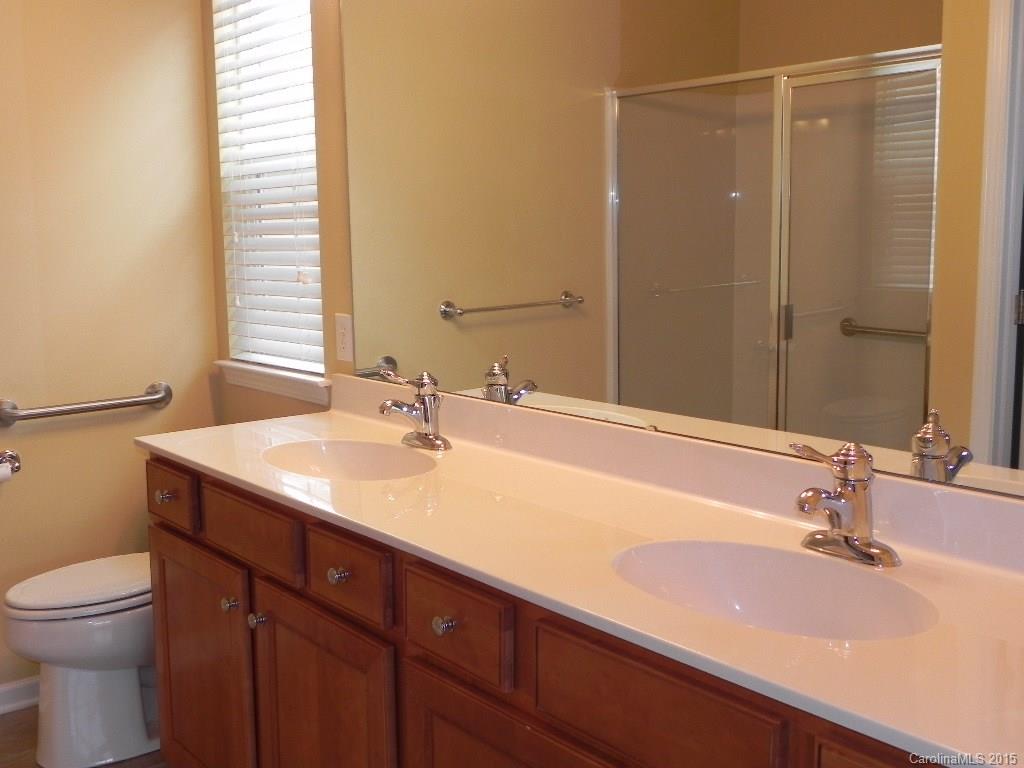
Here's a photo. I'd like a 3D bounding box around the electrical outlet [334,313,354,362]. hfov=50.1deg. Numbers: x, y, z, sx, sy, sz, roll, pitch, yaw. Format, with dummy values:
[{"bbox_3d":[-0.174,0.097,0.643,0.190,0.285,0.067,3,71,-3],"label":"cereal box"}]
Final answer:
[{"bbox_3d":[-0.418,-0.116,2.726,0.008,0.117,0.072,-7,10,-38],"label":"electrical outlet"}]

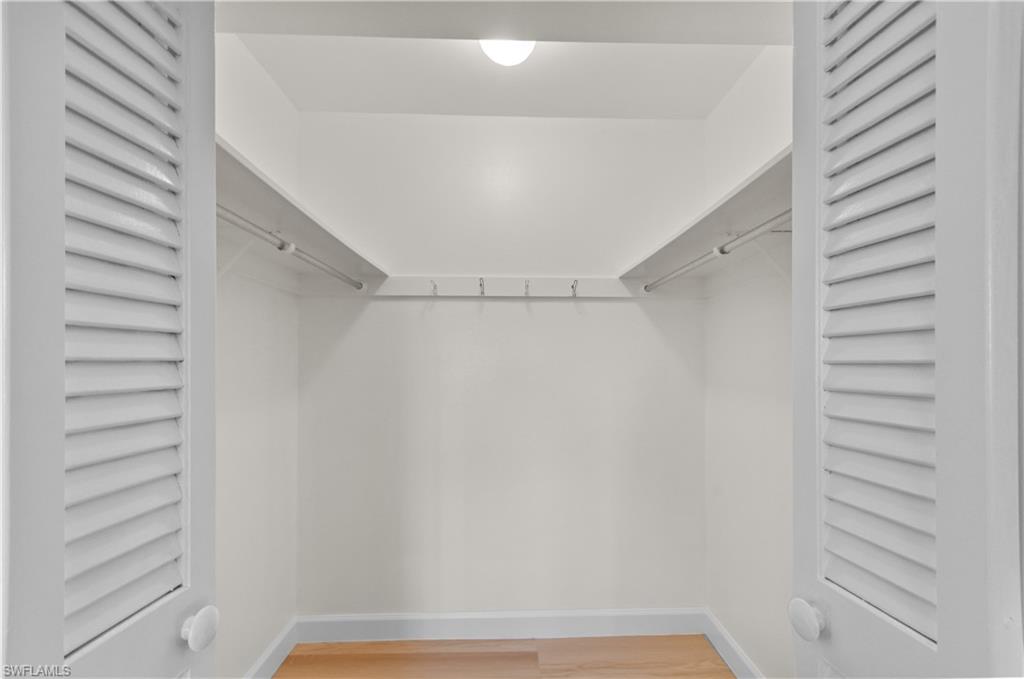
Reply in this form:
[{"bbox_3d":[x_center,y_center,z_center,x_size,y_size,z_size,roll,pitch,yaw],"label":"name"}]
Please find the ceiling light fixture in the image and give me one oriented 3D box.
[{"bbox_3d":[-0.014,-1.010,1.480,0.205,0.122,0.205,0,-1,-2],"label":"ceiling light fixture"}]

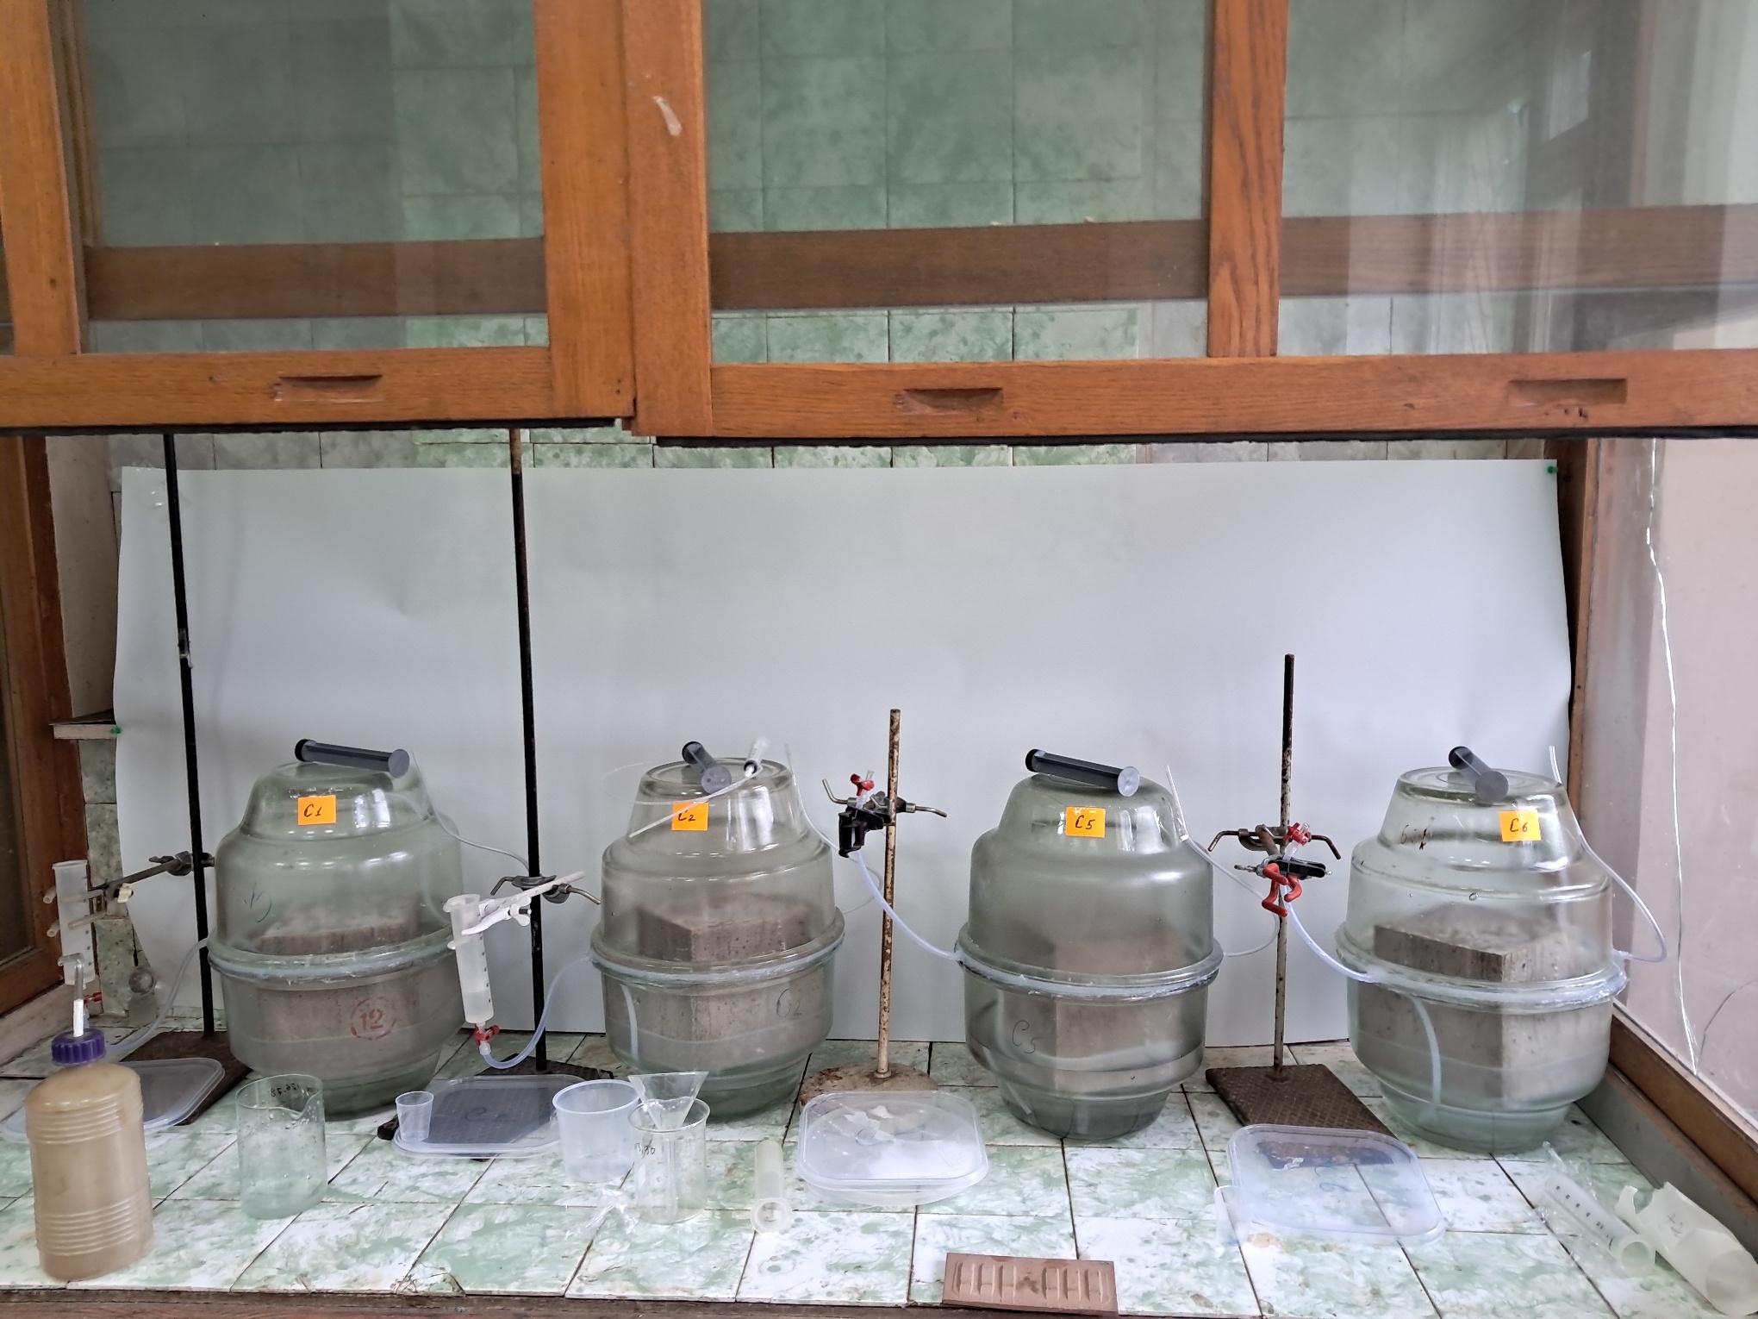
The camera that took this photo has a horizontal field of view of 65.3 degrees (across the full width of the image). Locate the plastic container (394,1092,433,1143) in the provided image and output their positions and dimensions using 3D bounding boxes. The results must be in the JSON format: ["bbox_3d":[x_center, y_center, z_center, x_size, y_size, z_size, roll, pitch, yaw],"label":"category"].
[{"bbox_3d":[-0.494,0.487,1.459,0.038,0.042,0.038,0,6,4],"label":"plastic container"}]

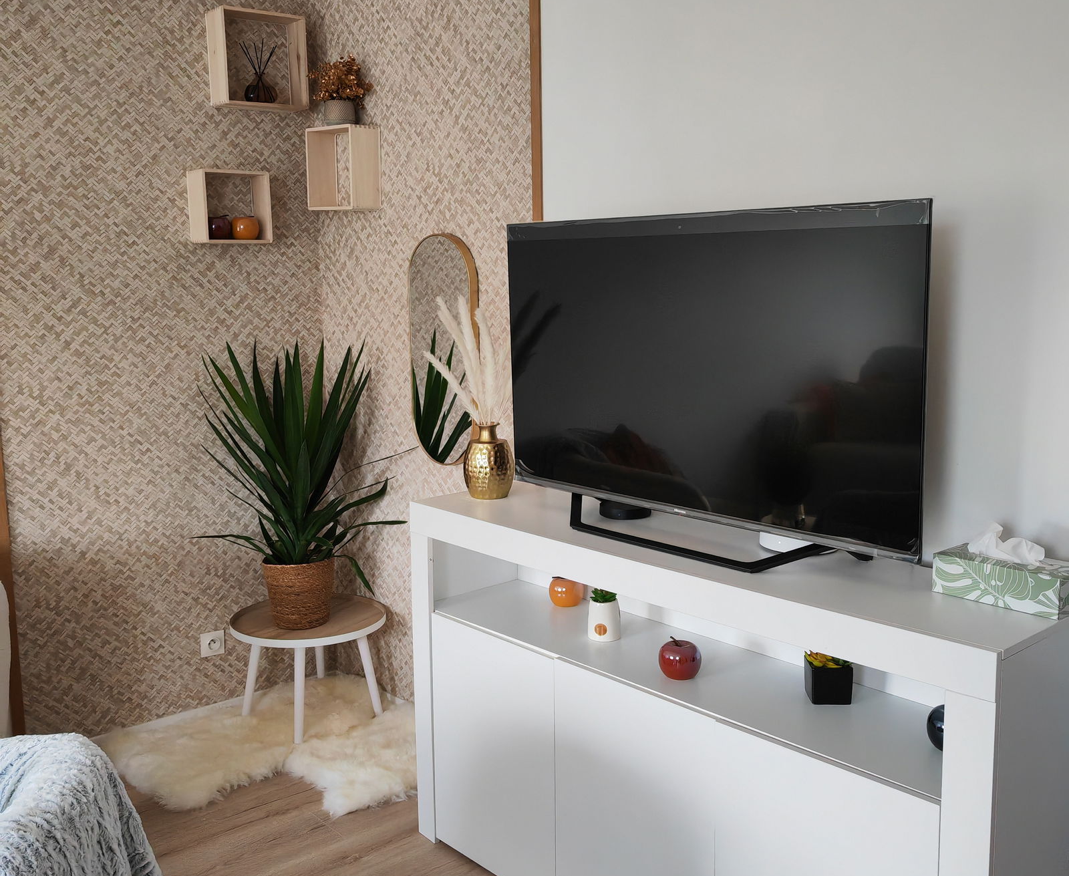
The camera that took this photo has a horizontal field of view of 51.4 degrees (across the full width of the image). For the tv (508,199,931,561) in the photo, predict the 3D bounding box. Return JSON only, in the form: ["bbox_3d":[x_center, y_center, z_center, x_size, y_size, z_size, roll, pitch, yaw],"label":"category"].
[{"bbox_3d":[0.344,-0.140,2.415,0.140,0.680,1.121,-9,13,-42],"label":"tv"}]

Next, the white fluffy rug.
[{"bbox_3d":[-0.755,0.965,3.490,0.930,0.080,1.040,-9,13,-42],"label":"white fluffy rug"}]

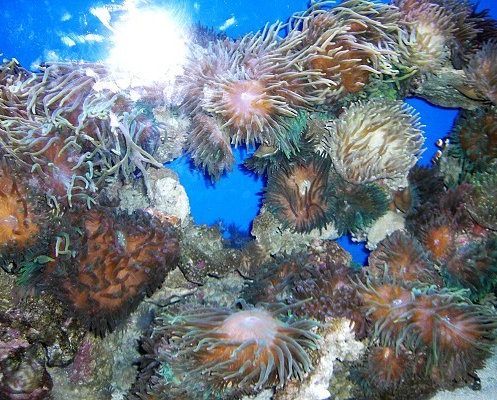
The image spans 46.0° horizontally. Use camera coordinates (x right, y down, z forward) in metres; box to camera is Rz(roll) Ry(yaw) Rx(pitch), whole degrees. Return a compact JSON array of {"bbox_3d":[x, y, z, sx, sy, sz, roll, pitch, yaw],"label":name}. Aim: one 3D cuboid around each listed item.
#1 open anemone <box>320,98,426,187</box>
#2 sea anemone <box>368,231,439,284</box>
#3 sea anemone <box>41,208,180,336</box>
[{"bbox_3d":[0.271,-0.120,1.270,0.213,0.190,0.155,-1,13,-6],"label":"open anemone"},{"bbox_3d":[0.326,0.124,1.240,0.146,0.113,0.120,0,13,0],"label":"sea anemone"},{"bbox_3d":[-0.264,0.139,1.120,0.257,0.233,0.180,-3,13,-11],"label":"sea anemone"}]

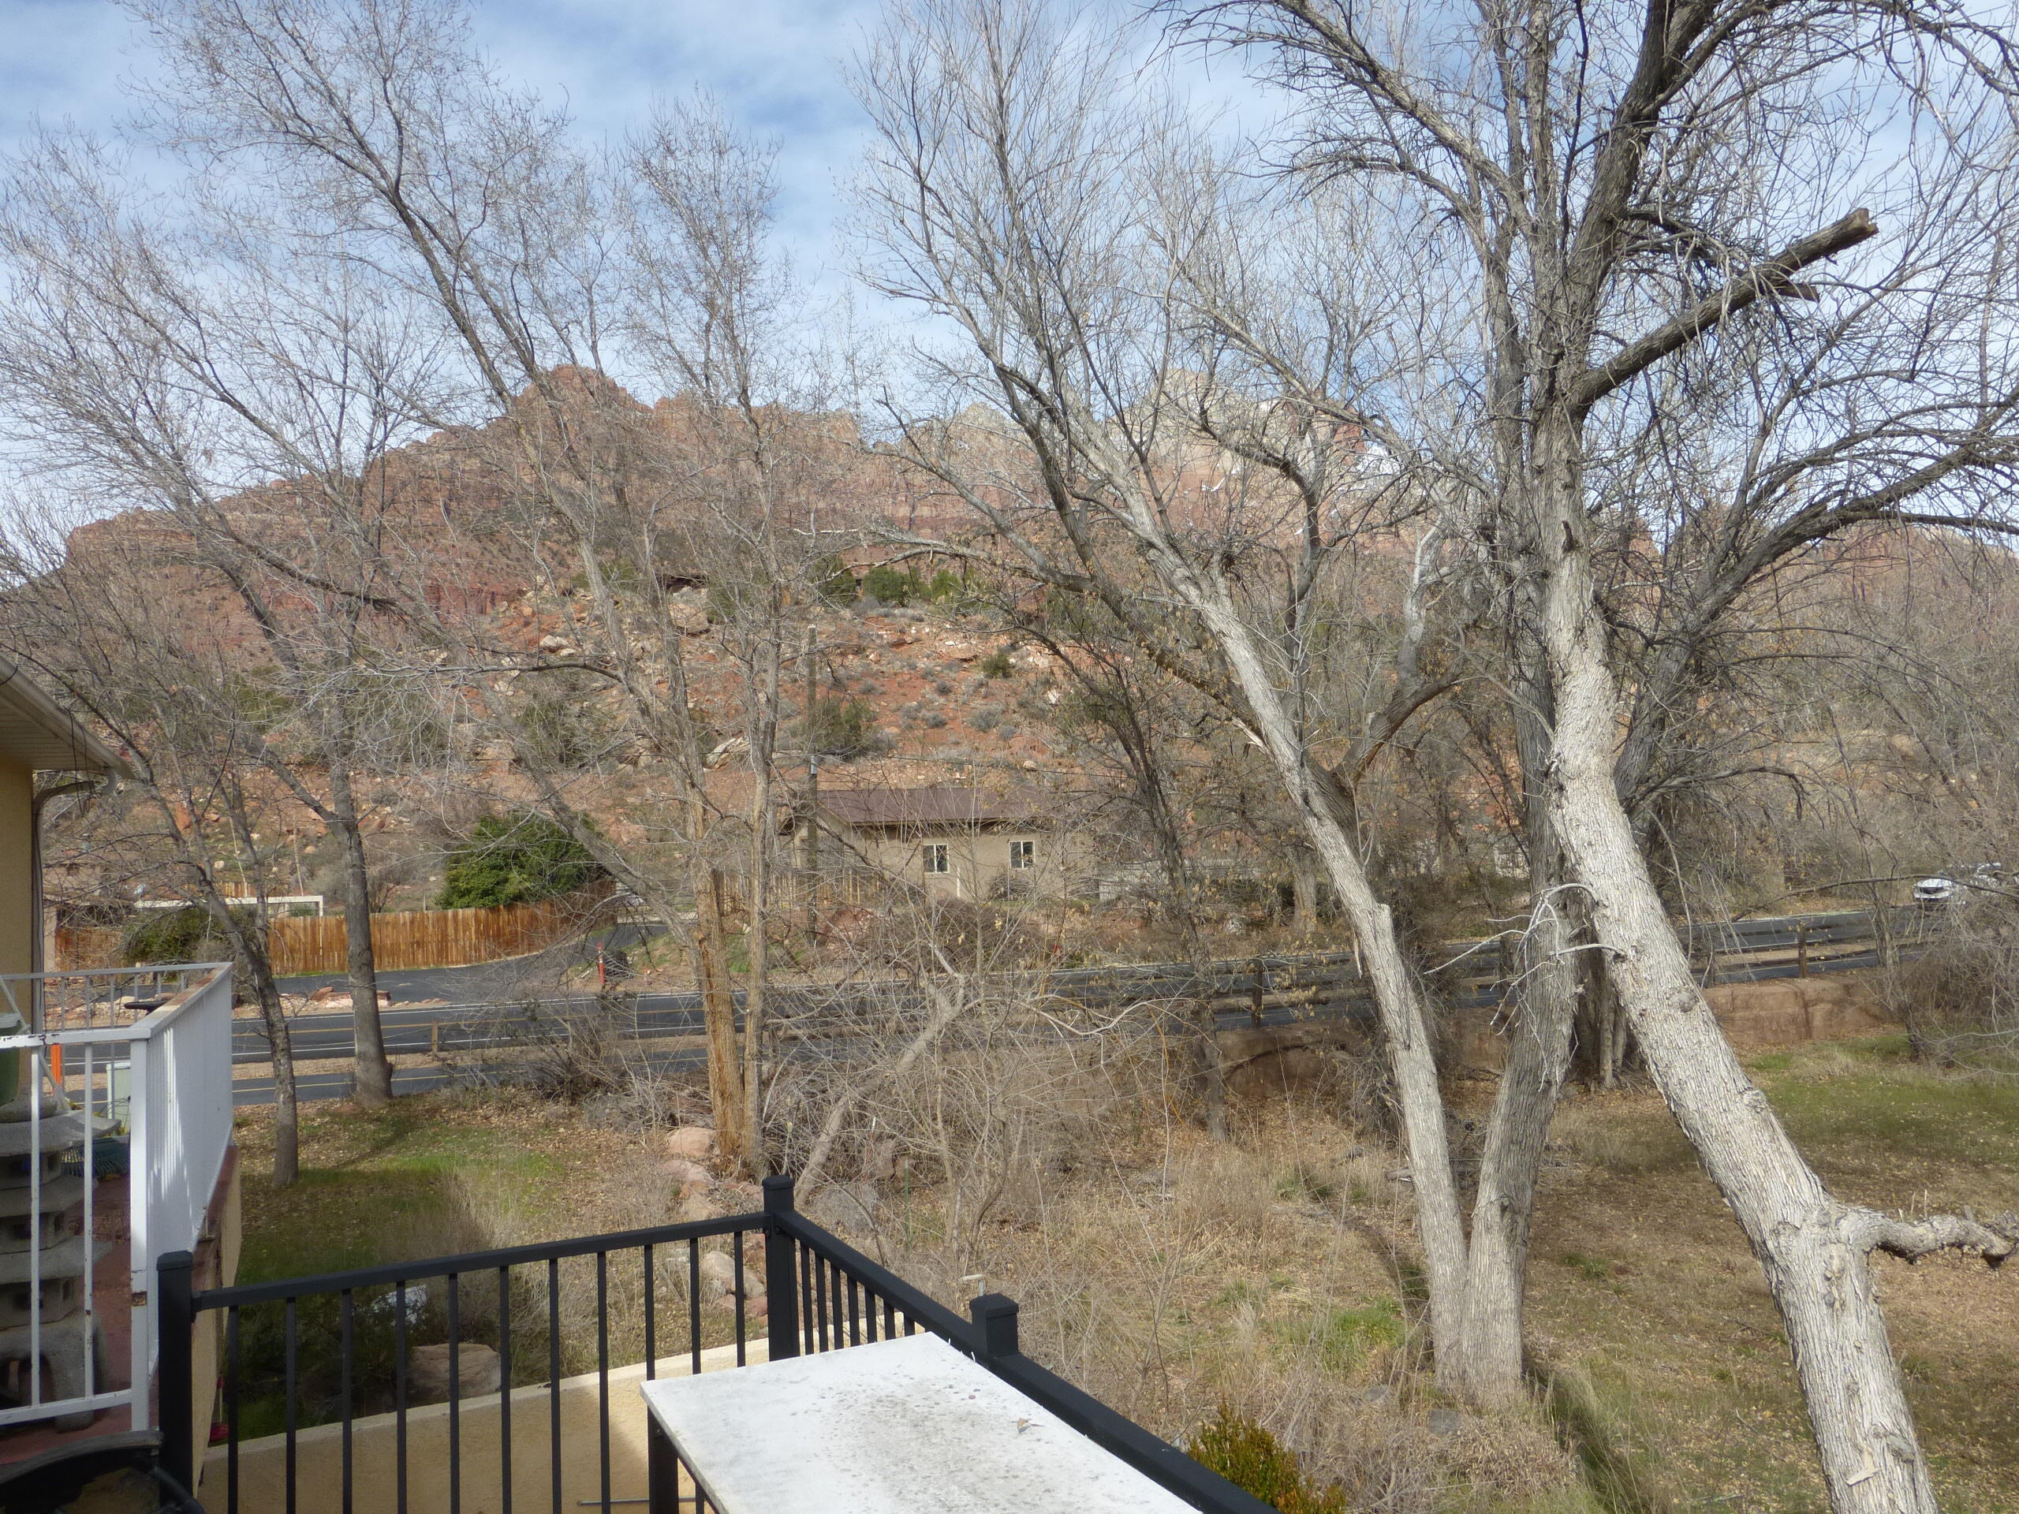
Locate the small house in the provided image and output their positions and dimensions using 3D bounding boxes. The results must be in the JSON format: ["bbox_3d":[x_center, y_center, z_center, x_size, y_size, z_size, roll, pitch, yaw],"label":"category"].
[{"bbox_3d":[-3.193,3.655,58.872,10.851,4.569,7.460,-1,-4,-30],"label":"small house"}]

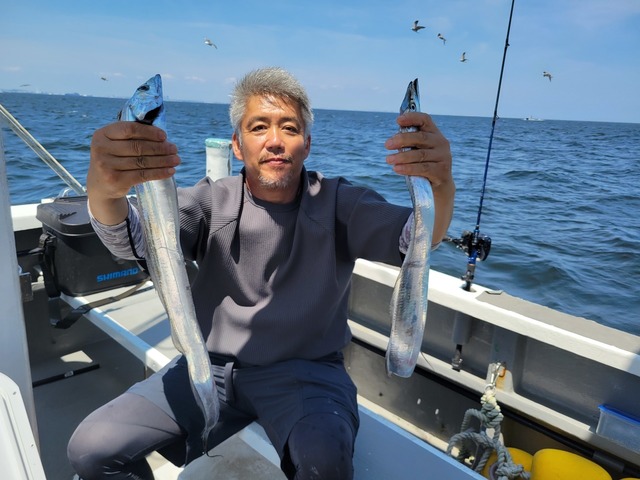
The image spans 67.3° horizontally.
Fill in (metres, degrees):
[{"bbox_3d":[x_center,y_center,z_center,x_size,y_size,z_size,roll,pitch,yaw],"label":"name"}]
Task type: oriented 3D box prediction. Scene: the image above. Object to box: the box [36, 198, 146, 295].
[{"bbox_3d":[-0.855,0.015,1.895,0.375,0.290,0.268,-11,21,-42],"label":"box"}]

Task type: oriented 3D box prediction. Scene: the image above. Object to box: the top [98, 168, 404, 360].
[{"bbox_3d":[-0.114,0.080,1.091,0.540,0.490,0.500,2,15,-4],"label":"top"}]

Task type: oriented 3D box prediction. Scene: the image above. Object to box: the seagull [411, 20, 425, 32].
[{"bbox_3d":[5.476,-11.992,27.000,0.450,0.380,0.950,-6,18,-29],"label":"seagull"}]

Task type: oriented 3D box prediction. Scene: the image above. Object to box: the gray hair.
[{"bbox_3d":[-0.110,-0.307,1.090,0.190,0.170,0.200,1,10,-9],"label":"gray hair"}]

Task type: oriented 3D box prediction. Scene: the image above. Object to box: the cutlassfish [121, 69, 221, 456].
[{"bbox_3d":[-0.228,0.100,0.795,0.085,0.713,0.050,0,28,-3],"label":"cutlassfish"}]

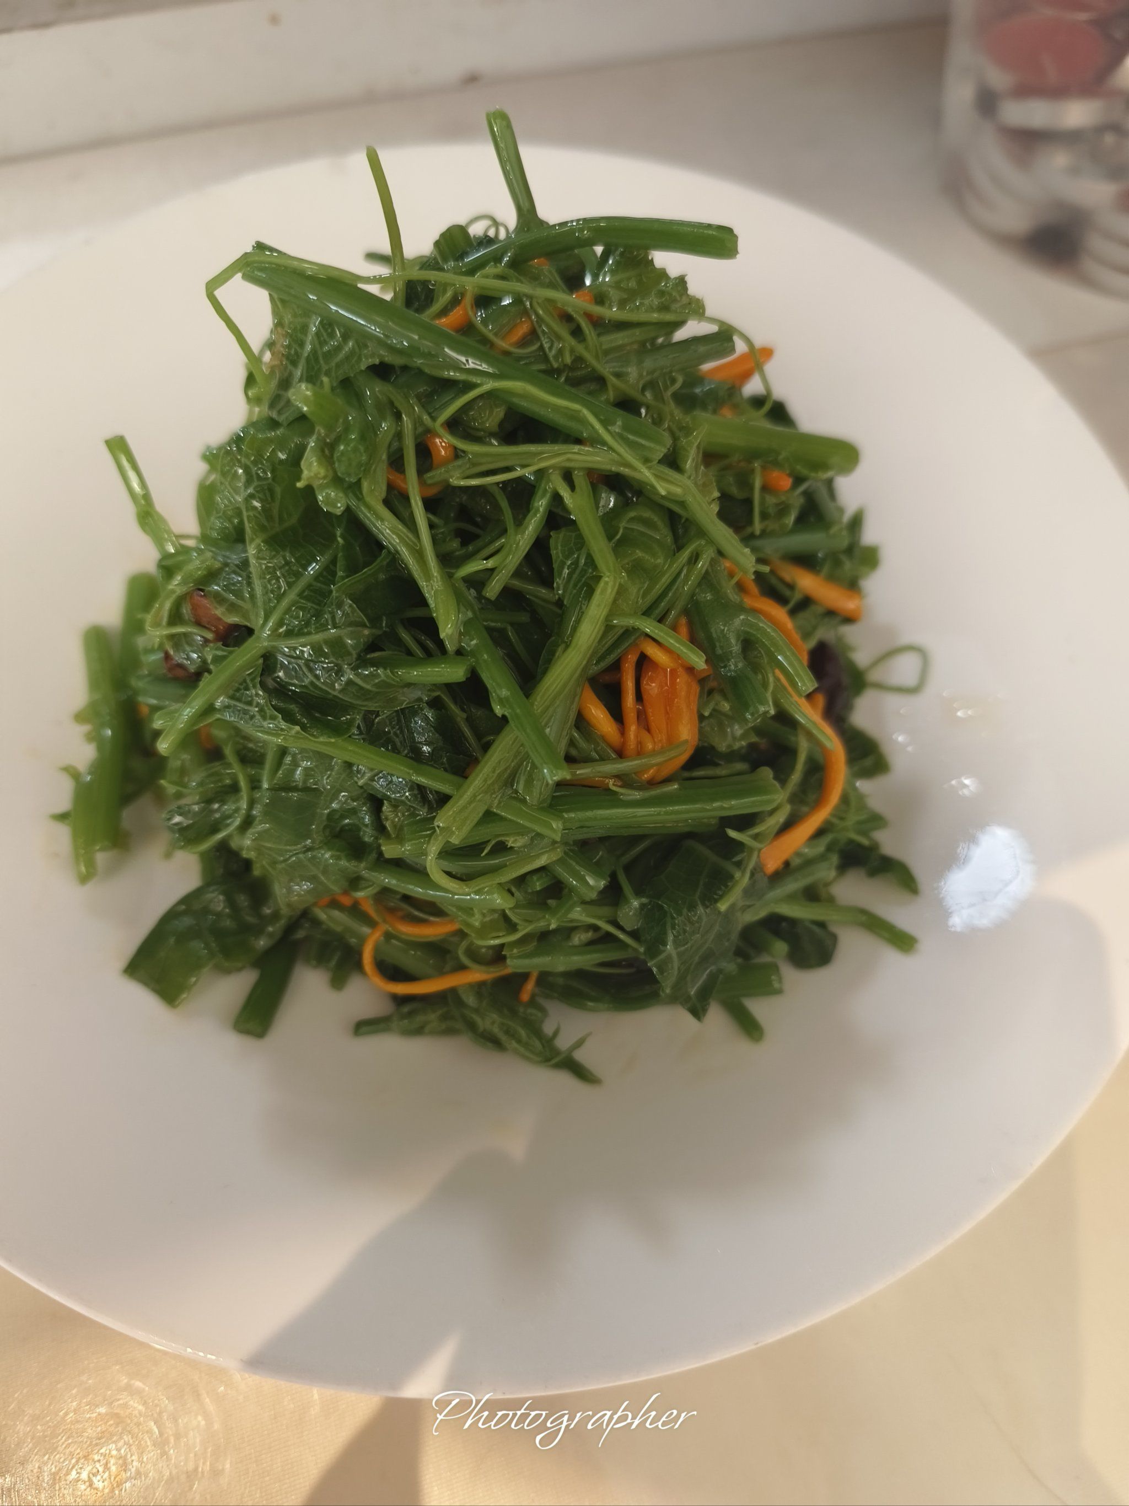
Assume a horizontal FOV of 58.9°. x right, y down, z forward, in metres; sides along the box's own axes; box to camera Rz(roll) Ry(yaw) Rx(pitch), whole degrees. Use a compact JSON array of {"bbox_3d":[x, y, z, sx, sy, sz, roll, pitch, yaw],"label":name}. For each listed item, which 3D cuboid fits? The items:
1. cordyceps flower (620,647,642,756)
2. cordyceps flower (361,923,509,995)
[{"bbox_3d":[0.011,-0.008,0.164,0.003,0.019,0.004,1,18,0],"label":"cordyceps flower"},{"bbox_3d":[-0.022,0.035,0.169,0.025,0.007,0.011,1,61,-2],"label":"cordyceps flower"}]

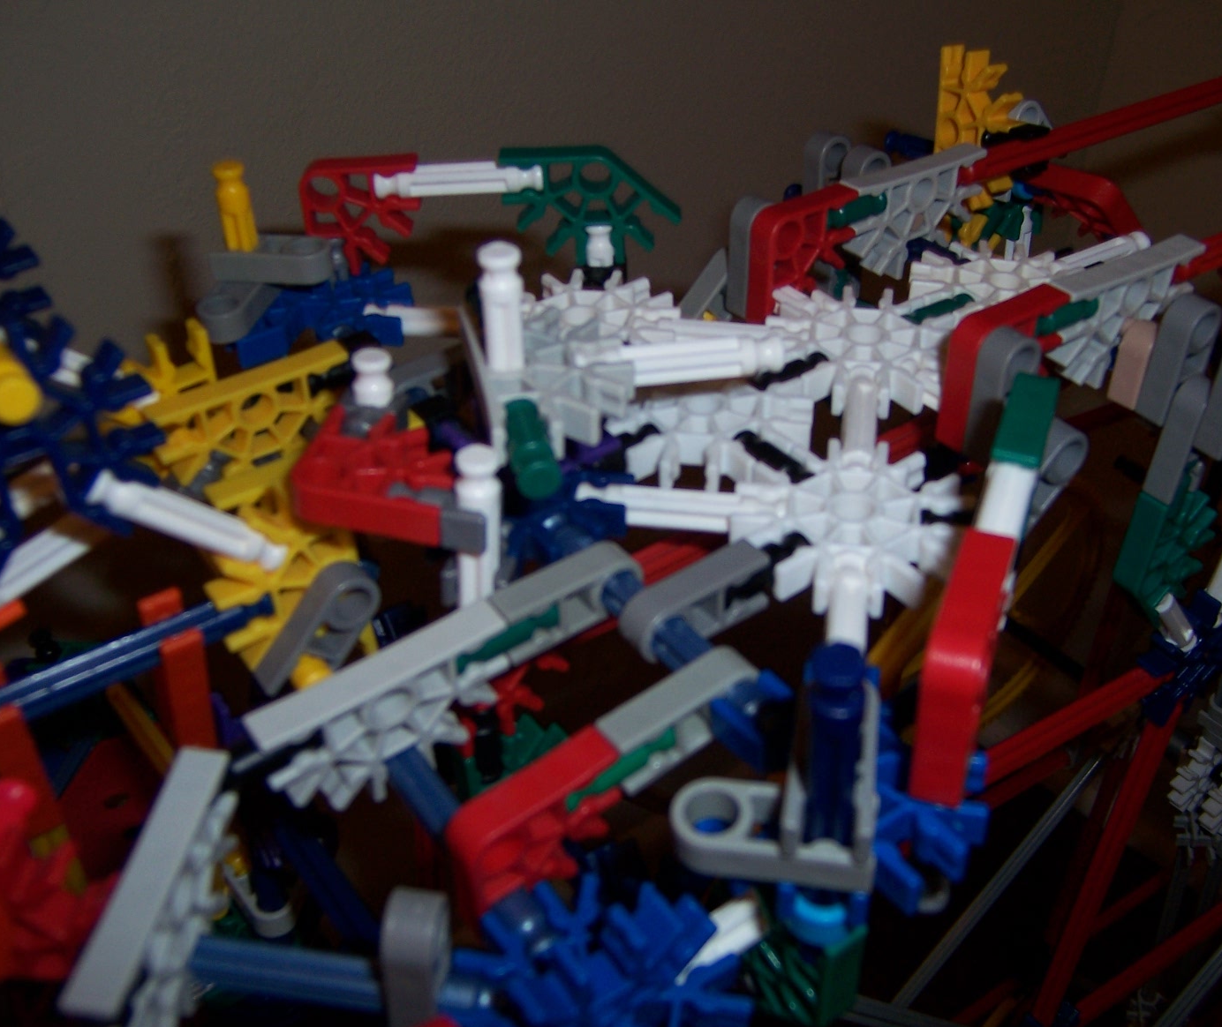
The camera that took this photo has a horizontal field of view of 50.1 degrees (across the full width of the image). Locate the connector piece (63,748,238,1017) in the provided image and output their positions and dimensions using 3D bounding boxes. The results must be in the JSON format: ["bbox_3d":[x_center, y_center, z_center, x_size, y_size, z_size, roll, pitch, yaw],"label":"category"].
[{"bbox_3d":[-0.056,0.052,0.164,0.006,0.024,0.038,6,39,2],"label":"connector piece"}]

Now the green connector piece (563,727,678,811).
[{"bbox_3d":[0.000,0.033,0.176,0.017,0.006,0.006,-27,48,-23],"label":"green connector piece"}]

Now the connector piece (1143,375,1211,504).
[{"bbox_3d":[0.109,-0.014,0.246,0.009,0.024,0.006,-18,39,-30],"label":"connector piece"}]

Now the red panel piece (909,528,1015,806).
[{"bbox_3d":[0.043,0.019,0.159,0.006,0.024,0.024,11,45,19],"label":"red panel piece"}]

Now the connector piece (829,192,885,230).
[{"bbox_3d":[0.050,-0.064,0.274,0.017,0.006,0.006,-23,42,-27],"label":"connector piece"}]

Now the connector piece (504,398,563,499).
[{"bbox_3d":[-0.011,-0.009,0.178,0.006,0.006,0.017,-9,40,-7],"label":"connector piece"}]

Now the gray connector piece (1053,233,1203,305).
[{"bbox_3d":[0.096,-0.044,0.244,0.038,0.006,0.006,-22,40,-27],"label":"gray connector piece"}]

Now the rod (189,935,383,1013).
[{"bbox_3d":[-0.040,0.052,0.148,0.055,0.006,0.006,4,40,9],"label":"rod"}]

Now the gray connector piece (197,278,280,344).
[{"bbox_3d":[-0.078,-0.044,0.272,0.010,0.006,0.024,6,37,6],"label":"gray connector piece"}]

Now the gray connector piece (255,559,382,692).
[{"bbox_3d":[-0.047,0.019,0.213,0.010,0.024,0.006,23,15,-46],"label":"gray connector piece"}]

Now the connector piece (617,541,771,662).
[{"bbox_3d":[0.013,0.014,0.196,0.024,0.009,0.006,-26,45,-24],"label":"connector piece"}]

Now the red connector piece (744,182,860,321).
[{"bbox_3d":[0.040,-0.054,0.274,0.024,0.024,0.006,-22,39,-26],"label":"red connector piece"}]

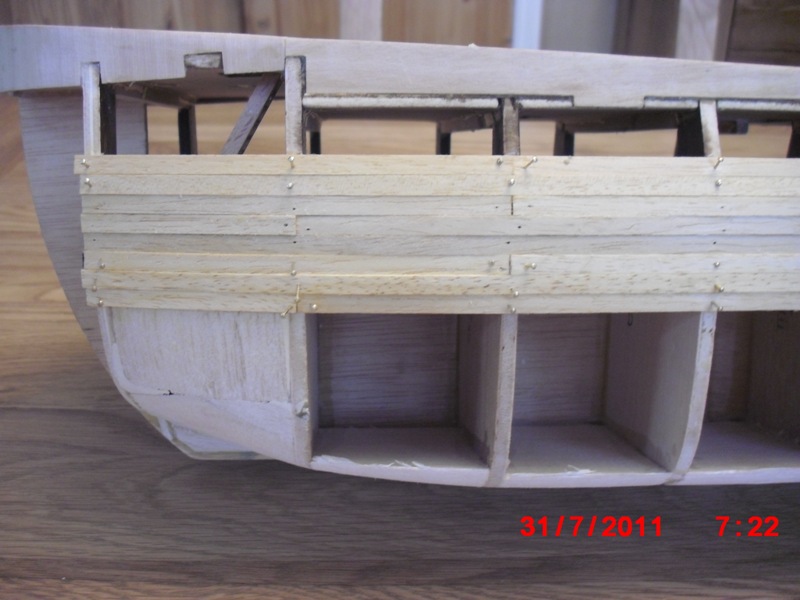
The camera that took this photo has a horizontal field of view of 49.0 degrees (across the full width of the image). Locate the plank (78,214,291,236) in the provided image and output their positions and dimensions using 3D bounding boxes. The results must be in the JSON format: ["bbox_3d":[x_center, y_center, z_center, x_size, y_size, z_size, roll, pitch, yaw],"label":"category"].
[{"bbox_3d":[-0.064,-0.023,0.267,0.067,0.006,0.002,1,3,6],"label":"plank"}]

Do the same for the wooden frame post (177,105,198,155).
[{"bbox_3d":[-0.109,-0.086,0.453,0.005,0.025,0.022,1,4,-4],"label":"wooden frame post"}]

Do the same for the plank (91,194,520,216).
[{"bbox_3d":[-0.032,-0.029,0.266,0.131,0.006,0.003,1,3,4],"label":"plank"}]

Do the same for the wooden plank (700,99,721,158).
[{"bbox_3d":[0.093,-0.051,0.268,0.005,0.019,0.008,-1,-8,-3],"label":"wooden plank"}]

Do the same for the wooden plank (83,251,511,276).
[{"bbox_3d":[-0.032,-0.011,0.266,0.131,0.006,0.003,1,3,5],"label":"wooden plank"}]

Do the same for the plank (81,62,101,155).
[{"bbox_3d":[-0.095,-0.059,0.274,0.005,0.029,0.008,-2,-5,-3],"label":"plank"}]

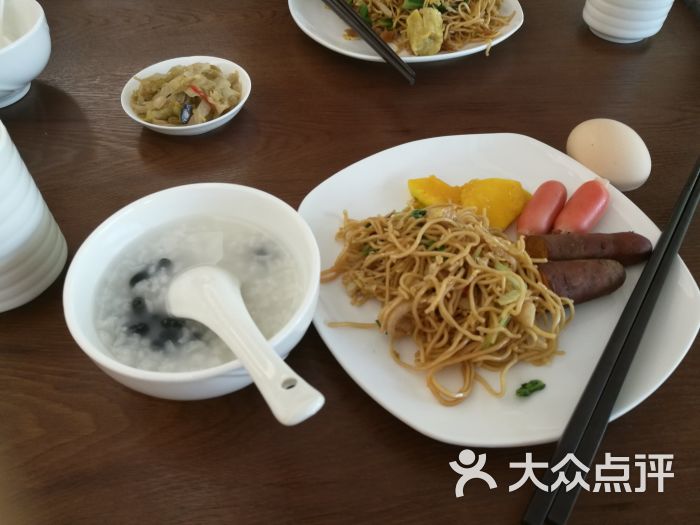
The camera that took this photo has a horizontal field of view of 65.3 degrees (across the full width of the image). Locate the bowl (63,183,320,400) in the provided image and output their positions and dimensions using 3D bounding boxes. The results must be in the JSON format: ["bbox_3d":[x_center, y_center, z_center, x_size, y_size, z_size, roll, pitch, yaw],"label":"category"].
[{"bbox_3d":[-0.073,0.019,0.277,0.117,0.053,0.117,1,51,-1],"label":"bowl"}]

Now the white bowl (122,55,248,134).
[{"bbox_3d":[-0.118,-0.118,0.407,0.092,0.024,0.092,1,51,-1],"label":"white bowl"}]

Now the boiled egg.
[{"bbox_3d":[0.172,-0.071,0.363,0.043,0.043,0.058,-23,55,-19],"label":"boiled egg"}]

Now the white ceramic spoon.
[{"bbox_3d":[-0.052,0.025,0.248,0.042,0.034,0.140,-27,35,-22],"label":"white ceramic spoon"}]

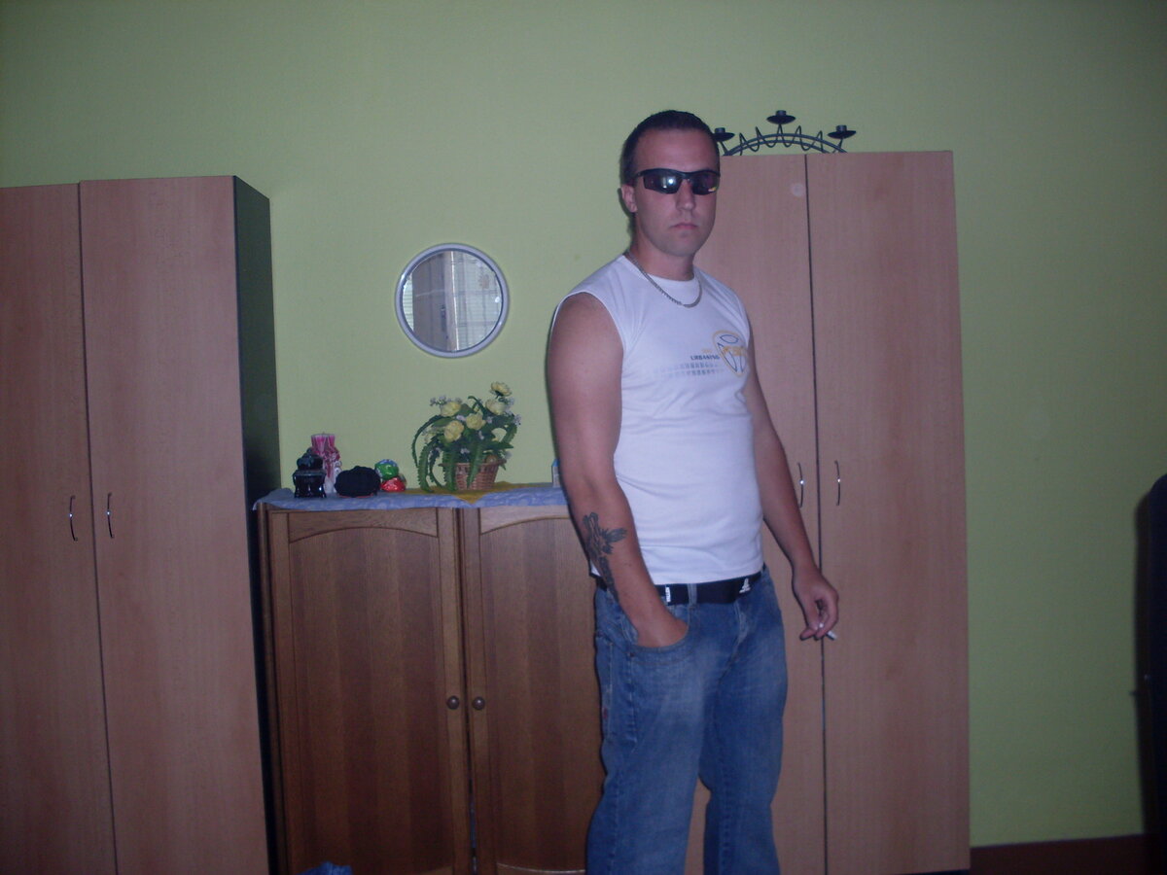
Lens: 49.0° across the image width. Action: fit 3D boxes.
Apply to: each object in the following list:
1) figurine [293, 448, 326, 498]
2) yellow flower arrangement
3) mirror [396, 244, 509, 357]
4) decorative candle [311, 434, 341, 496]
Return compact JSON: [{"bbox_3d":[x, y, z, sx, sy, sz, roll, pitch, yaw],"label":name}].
[{"bbox_3d":[-0.718,0.092,3.347,0.084,0.128,0.075,-2,2,-1],"label":"figurine"},{"bbox_3d":[-0.311,-0.001,3.375,0.280,0.286,0.220,-2,2,-1],"label":"yellow flower arrangement"},{"bbox_3d":[-0.355,-0.372,3.467,0.305,0.307,0.025,-2,2,-1],"label":"mirror"},{"bbox_3d":[-0.712,0.076,3.526,0.084,0.167,0.084,-2,3,-2],"label":"decorative candle"}]

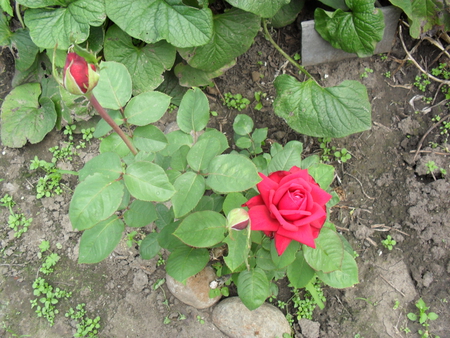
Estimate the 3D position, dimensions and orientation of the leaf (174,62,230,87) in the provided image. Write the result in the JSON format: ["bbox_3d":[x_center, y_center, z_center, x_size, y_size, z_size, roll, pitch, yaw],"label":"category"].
[{"bbox_3d":[-0.049,-0.221,1.040,0.138,0.030,0.082,-5,70,-3],"label":"leaf"}]

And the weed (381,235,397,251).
[{"bbox_3d":[0.311,0.140,0.867,0.031,0.020,0.030,0,55,0],"label":"weed"}]

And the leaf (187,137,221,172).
[{"bbox_3d":[-0.033,-0.022,0.700,0.048,0.016,0.060,18,71,5],"label":"leaf"}]

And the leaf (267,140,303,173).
[{"bbox_3d":[0.105,-0.018,0.766,0.056,0.025,0.082,27,62,16],"label":"leaf"}]

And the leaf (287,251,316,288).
[{"bbox_3d":[0.128,0.168,0.760,0.049,0.018,0.065,11,66,9],"label":"leaf"}]

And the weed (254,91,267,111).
[{"bbox_3d":[0.084,-0.162,1.075,0.029,0.025,0.043,0,55,0],"label":"weed"}]

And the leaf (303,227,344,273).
[{"bbox_3d":[0.152,0.124,0.701,0.061,0.025,0.079,-26,62,-15],"label":"leaf"}]

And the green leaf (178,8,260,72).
[{"bbox_3d":[-0.015,-0.298,1.047,0.194,0.080,0.180,6,58,3],"label":"green leaf"}]

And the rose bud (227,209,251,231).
[{"bbox_3d":[0.018,0.067,0.600,0.028,0.028,0.036,-8,35,-12],"label":"rose bud"}]

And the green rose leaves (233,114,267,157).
[{"bbox_3d":[0.047,-0.064,0.870,0.065,0.060,0.055,0,58,0],"label":"green rose leaves"}]

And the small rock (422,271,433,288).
[{"bbox_3d":[0.385,0.210,0.865,0.021,0.018,0.030,0,58,0],"label":"small rock"}]

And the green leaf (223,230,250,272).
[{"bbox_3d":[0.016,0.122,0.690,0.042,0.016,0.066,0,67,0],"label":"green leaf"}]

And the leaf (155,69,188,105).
[{"bbox_3d":[-0.126,-0.191,1.030,0.092,0.040,0.107,-28,77,-11],"label":"leaf"}]

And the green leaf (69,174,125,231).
[{"bbox_3d":[-0.167,0.047,0.595,0.061,0.018,0.089,42,80,15],"label":"green leaf"}]

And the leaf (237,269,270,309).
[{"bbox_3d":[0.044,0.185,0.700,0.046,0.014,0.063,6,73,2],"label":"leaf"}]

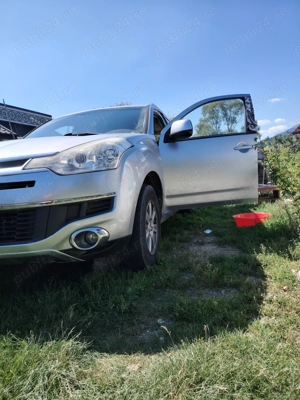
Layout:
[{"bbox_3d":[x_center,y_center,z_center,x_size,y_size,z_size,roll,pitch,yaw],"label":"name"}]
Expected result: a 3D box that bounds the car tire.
[{"bbox_3d":[-0.084,0.222,2.363,0.230,0.690,0.690,1,6,16],"label":"car tire"}]

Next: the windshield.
[{"bbox_3d":[-0.670,-0.822,2.955,1.380,0.170,0.860,1,38,16],"label":"windshield"}]

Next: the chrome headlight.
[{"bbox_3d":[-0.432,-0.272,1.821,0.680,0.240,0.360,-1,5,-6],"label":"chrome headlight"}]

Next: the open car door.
[{"bbox_3d":[0.664,-0.498,2.881,1.100,1.200,0.260,-2,6,-15],"label":"open car door"}]

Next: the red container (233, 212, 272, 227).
[{"bbox_3d":[1.534,0.318,4.150,0.600,0.170,0.580,-1,5,0],"label":"red container"}]

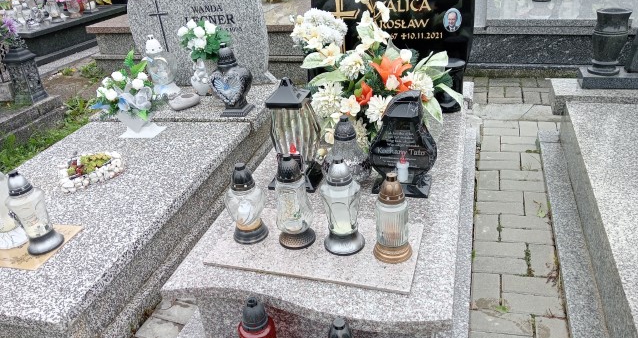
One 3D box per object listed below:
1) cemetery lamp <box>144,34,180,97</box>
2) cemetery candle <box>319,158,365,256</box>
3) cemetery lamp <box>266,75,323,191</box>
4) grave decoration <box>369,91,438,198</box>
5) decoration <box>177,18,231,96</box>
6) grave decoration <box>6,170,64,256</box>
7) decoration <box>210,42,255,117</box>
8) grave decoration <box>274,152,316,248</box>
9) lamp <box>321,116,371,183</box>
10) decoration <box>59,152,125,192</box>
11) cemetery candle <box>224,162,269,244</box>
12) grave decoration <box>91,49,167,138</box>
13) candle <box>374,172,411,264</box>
[{"bbox_3d":[-0.964,-0.636,3.146,0.185,0.365,0.170,3,29,17],"label":"cemetery lamp"},{"bbox_3d":[0.071,0.110,1.618,0.135,0.299,0.135,-5,28,2],"label":"cemetery candle"},{"bbox_3d":[-0.110,-0.146,2.027,0.205,0.435,0.180,3,29,17],"label":"cemetery lamp"},{"bbox_3d":[0.312,-0.108,1.923,0.250,0.387,0.165,3,29,17],"label":"grave decoration"},{"bbox_3d":[-0.726,-0.681,3.147,0.282,0.444,0.235,1,28,17],"label":"decoration"},{"bbox_3d":[-0.990,0.139,1.780,0.124,0.288,0.124,1,28,17],"label":"grave decoration"},{"bbox_3d":[-0.459,-0.479,2.739,0.222,0.370,0.155,3,29,17],"label":"decoration"},{"bbox_3d":[-0.085,0.098,1.665,0.125,0.305,0.125,-5,28,2],"label":"grave decoration"},{"bbox_3d":[0.106,-0.082,1.900,0.169,0.239,0.169,4,29,16],"label":"lamp"},{"bbox_3d":[-1.039,-0.009,2.331,0.296,0.066,0.226,-25,31,-30],"label":"decoration"},{"bbox_3d":[-0.220,0.096,1.569,0.122,0.247,0.115,4,29,16],"label":"cemetery candle"},{"bbox_3d":[-1.000,-0.392,2.681,0.320,0.418,0.254,1,28,17],"label":"grave decoration"},{"bbox_3d":[0.221,0.140,1.562,0.123,0.270,0.123,3,29,17],"label":"candle"}]

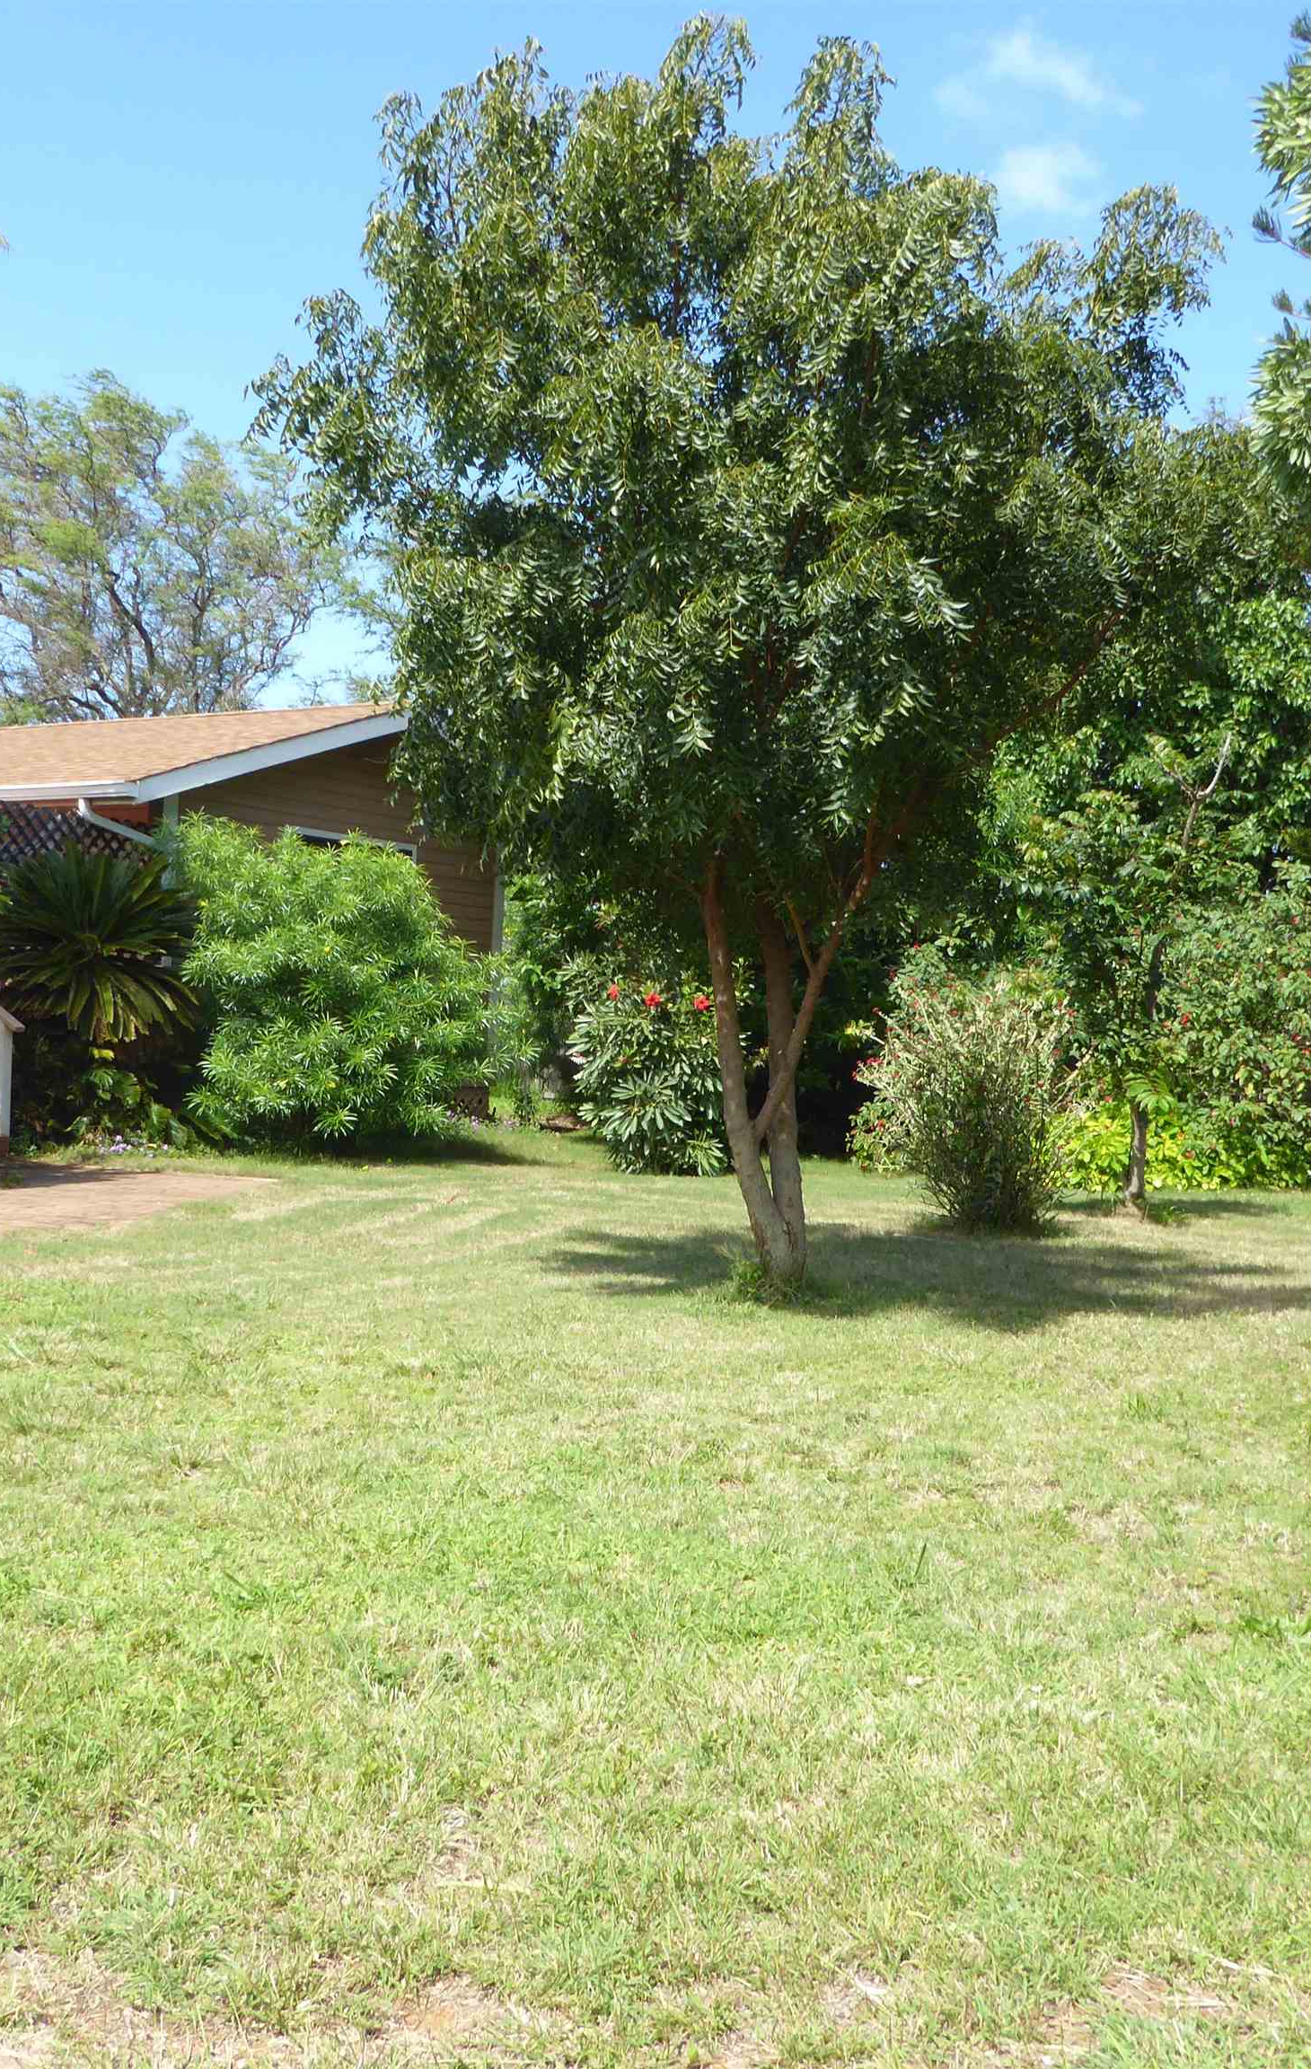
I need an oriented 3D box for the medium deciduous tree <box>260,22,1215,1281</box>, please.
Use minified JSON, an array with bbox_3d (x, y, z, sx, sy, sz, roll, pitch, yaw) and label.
[{"bbox_3d":[0.448,-2.093,10.900,5.224,6.876,4.800,3,1,2],"label":"medium deciduous tree"}]

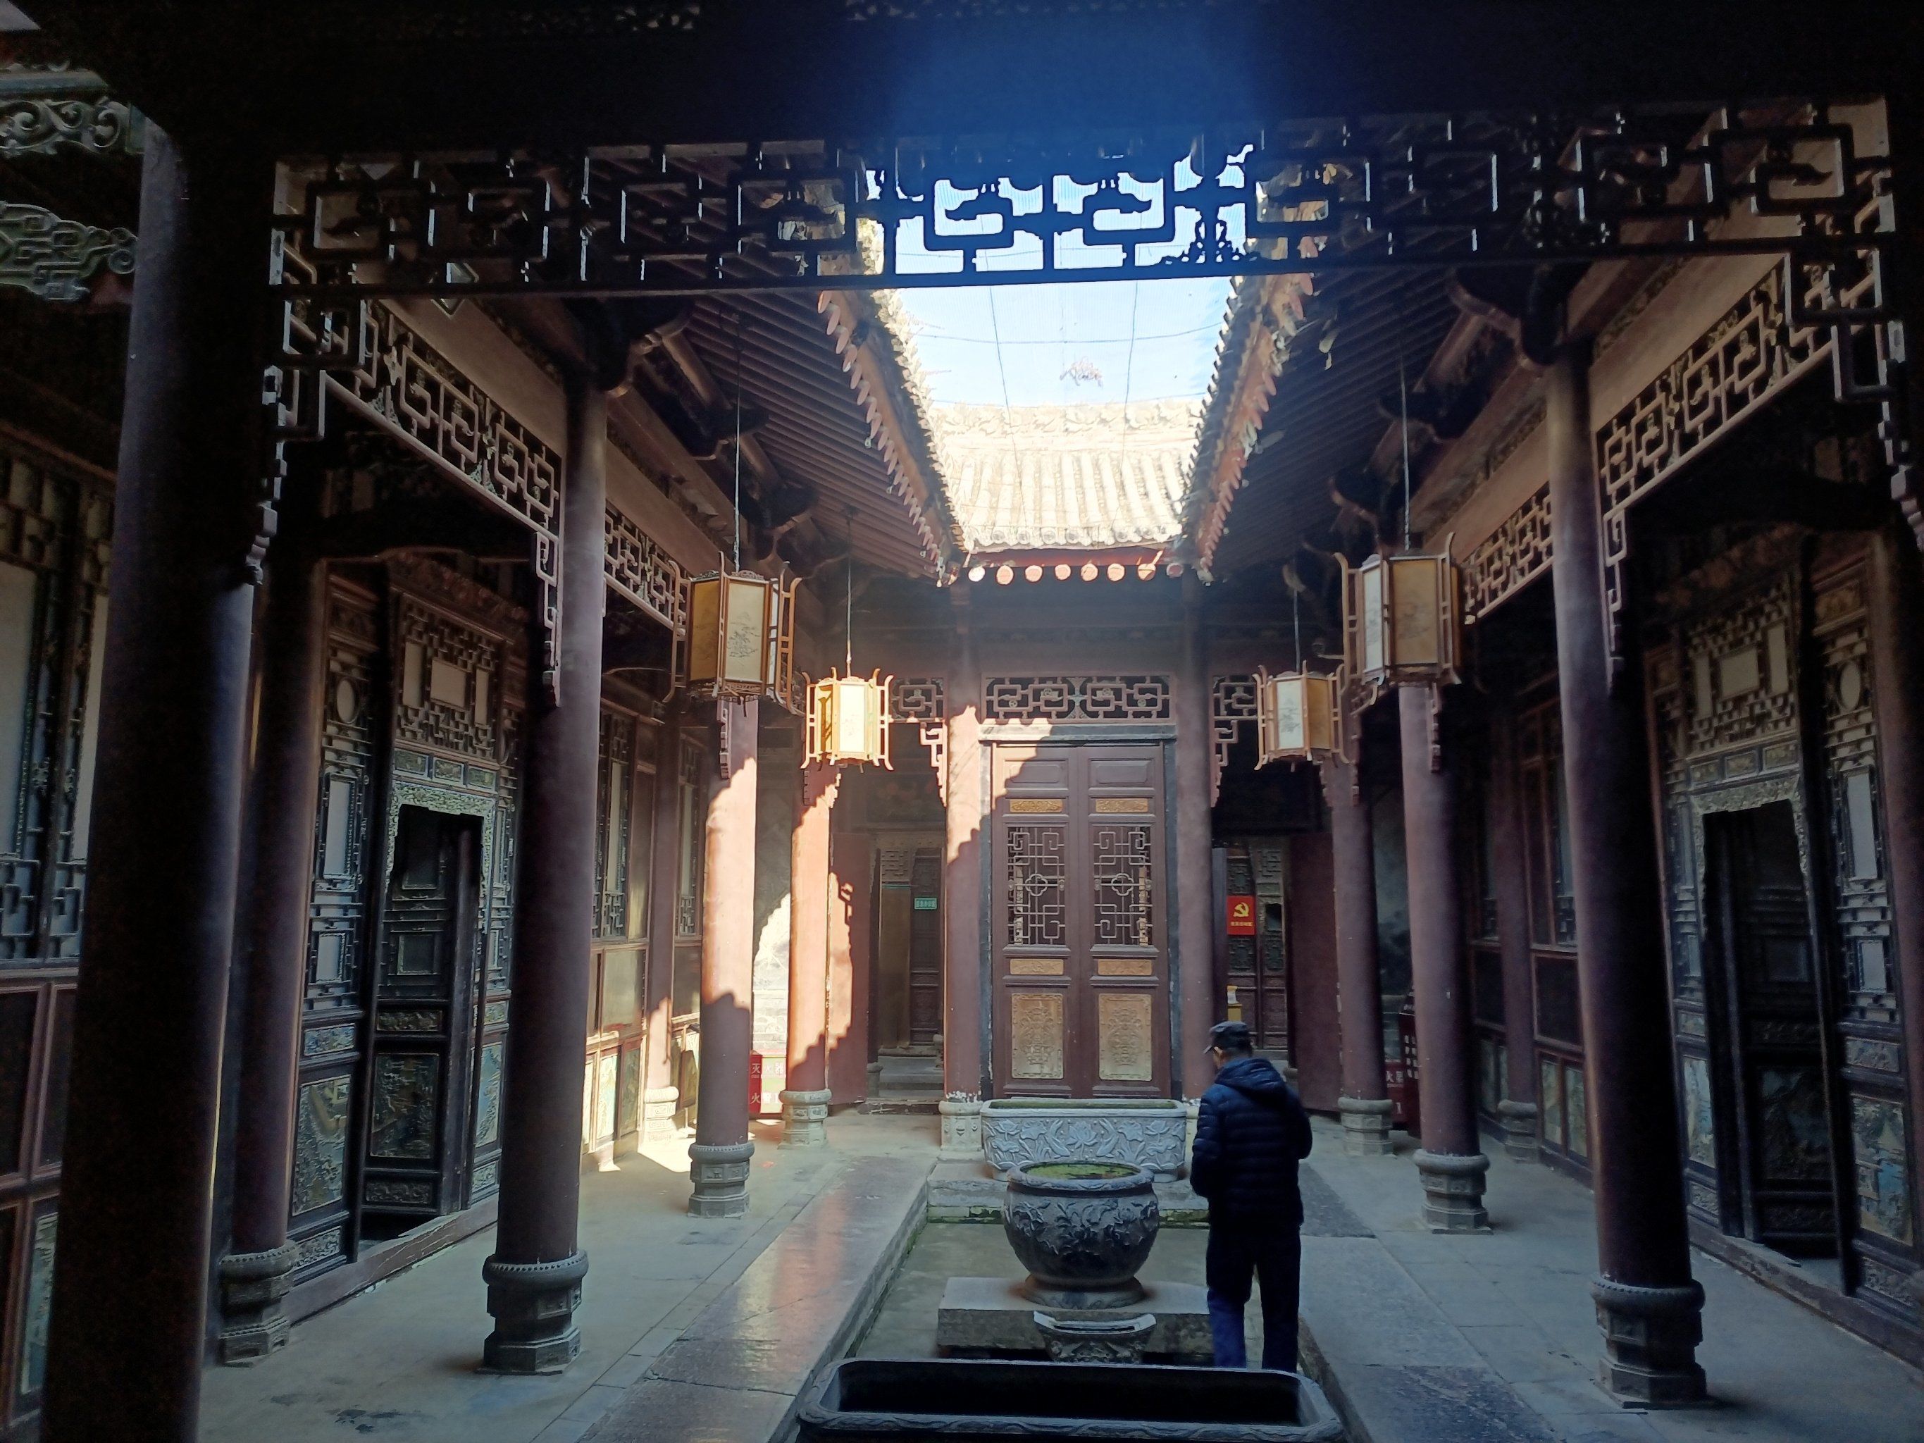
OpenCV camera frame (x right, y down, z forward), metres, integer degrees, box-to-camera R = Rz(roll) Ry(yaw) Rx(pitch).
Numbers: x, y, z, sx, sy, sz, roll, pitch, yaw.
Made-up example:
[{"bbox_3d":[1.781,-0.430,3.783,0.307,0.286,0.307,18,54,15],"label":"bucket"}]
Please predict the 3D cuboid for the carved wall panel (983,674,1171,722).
[{"bbox_3d":[0.973,-0.191,12.147,1.594,0.432,0.080,-1,-8,5],"label":"carved wall panel"}]

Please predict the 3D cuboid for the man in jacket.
[{"bbox_3d":[1.319,2.217,6.572,0.530,1.688,0.360,2,-8,-12],"label":"man in jacket"}]

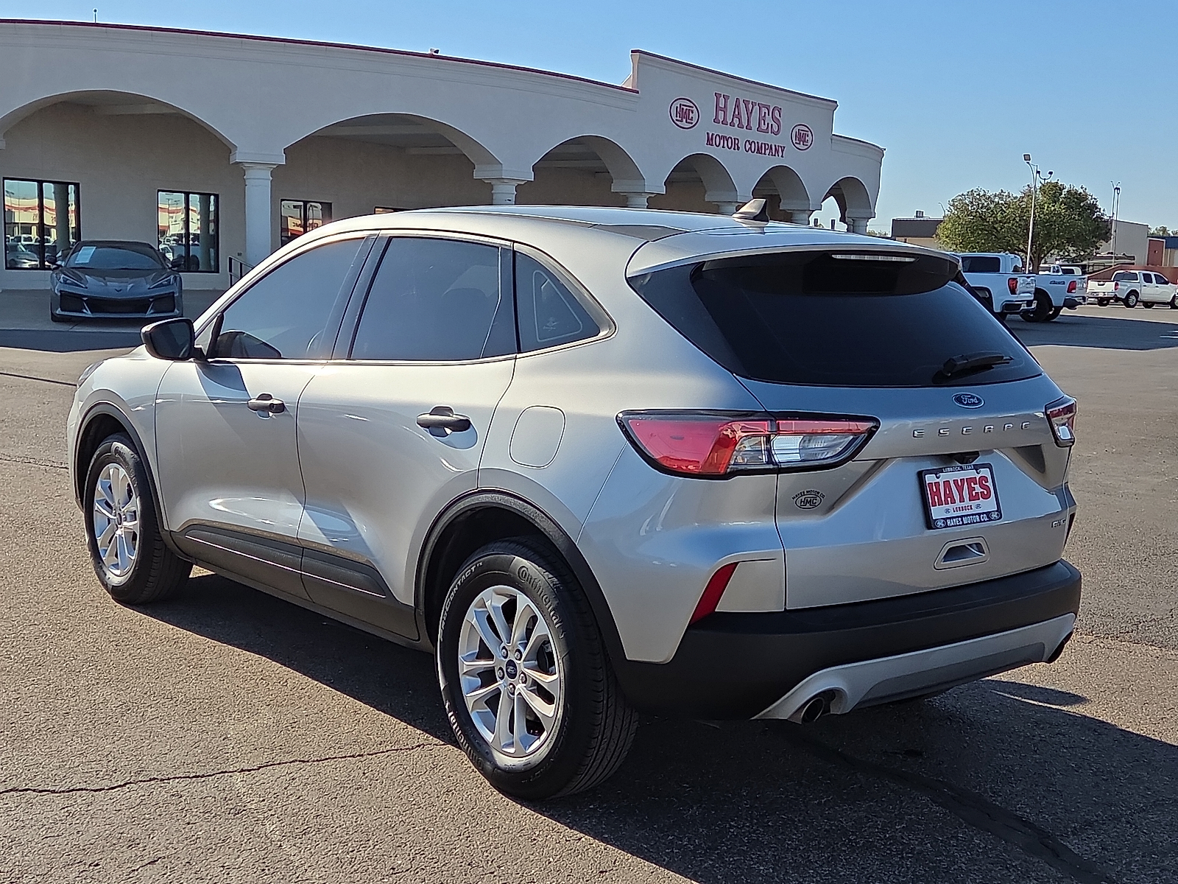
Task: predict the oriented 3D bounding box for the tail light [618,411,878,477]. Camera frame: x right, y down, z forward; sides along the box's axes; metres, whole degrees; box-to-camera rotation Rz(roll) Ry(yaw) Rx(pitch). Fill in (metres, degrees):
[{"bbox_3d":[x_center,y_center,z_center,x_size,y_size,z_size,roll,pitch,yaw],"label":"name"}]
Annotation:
[{"bbox_3d":[0.391,-0.014,3.541,0.485,0.160,0.430,-4,9,-40],"label":"tail light"}]

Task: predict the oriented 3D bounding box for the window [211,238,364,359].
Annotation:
[{"bbox_3d":[-1.047,-0.500,5.006,0.070,0.470,0.890,21,-7,-40],"label":"window"}]

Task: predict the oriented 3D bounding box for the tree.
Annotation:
[{"bbox_3d":[24.314,-11.189,80.000,9.248,6.344,8.477,4,8,16],"label":"tree"}]

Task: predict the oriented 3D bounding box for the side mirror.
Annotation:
[{"bbox_3d":[-1.530,-0.376,5.205,0.210,0.165,0.125,-4,9,-40],"label":"side mirror"}]

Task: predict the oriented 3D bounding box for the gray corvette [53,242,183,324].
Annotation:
[{"bbox_3d":[-7.627,-2.601,22.950,2.020,1.235,4.670,-1,8,-20],"label":"gray corvette"}]

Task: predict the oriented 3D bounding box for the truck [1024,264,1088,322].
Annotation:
[{"bbox_3d":[12.326,-4.781,44.215,5.850,1.950,2.030,6,8,28],"label":"truck"}]

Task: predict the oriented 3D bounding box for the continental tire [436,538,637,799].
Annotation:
[{"bbox_3d":[-0.145,0.623,3.992,0.230,0.715,0.715,-4,9,-40],"label":"continental tire"}]

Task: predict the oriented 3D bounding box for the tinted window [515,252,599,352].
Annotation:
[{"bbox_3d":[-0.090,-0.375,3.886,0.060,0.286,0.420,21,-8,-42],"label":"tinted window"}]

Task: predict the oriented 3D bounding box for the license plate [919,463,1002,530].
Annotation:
[{"bbox_3d":[0.997,0.142,3.786,0.310,0.162,0.025,-4,-7,-40],"label":"license plate"}]

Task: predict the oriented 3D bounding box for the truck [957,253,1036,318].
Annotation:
[{"bbox_3d":[9.250,-4.300,39.800,5.850,1.930,2.060,7,9,35],"label":"truck"}]

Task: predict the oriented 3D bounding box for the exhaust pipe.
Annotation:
[{"bbox_3d":[0.525,0.656,3.543,0.073,0.073,0.100,-4,9,-40],"label":"exhaust pipe"}]

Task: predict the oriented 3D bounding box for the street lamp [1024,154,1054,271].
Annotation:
[{"bbox_3d":[22.167,-10.785,71.534,0.900,7.400,0.500,-1,8,-19],"label":"street lamp"}]

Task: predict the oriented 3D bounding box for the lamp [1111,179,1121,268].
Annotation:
[{"bbox_3d":[38.707,-14.986,105.000,0.680,8.400,0.500,4,8,20],"label":"lamp"}]

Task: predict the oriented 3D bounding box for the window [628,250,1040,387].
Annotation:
[{"bbox_3d":[0.803,-0.316,3.978,1.310,0.170,0.540,-4,51,-40],"label":"window"}]

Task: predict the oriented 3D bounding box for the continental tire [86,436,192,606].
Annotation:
[{"bbox_3d":[-1.887,0.313,6.006,0.230,0.715,0.715,-4,9,-40],"label":"continental tire"}]

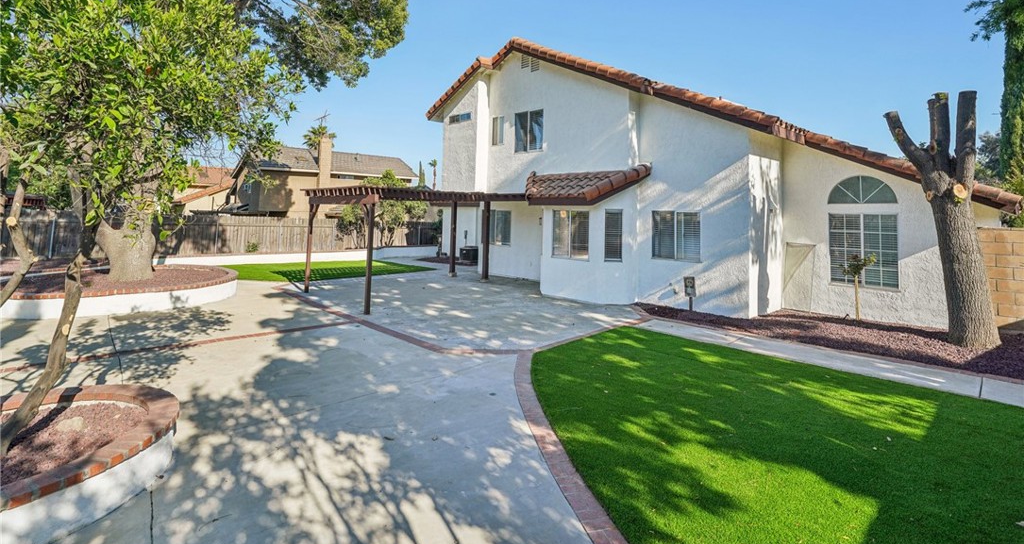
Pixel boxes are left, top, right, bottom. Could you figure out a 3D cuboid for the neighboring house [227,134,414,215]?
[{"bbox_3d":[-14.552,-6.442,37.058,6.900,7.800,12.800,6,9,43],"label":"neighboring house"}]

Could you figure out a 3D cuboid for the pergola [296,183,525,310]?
[{"bbox_3d":[-2.490,-0.833,12.377,3.800,2.620,5.400,6,9,43],"label":"pergola"}]

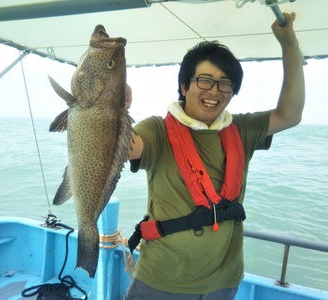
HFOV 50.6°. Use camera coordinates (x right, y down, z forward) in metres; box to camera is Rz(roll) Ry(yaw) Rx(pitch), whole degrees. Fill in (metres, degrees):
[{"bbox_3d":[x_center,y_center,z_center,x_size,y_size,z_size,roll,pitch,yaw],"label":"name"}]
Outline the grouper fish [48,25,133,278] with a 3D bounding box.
[{"bbox_3d":[-0.168,0.000,0.805,0.175,0.575,0.105,5,4,23],"label":"grouper fish"}]

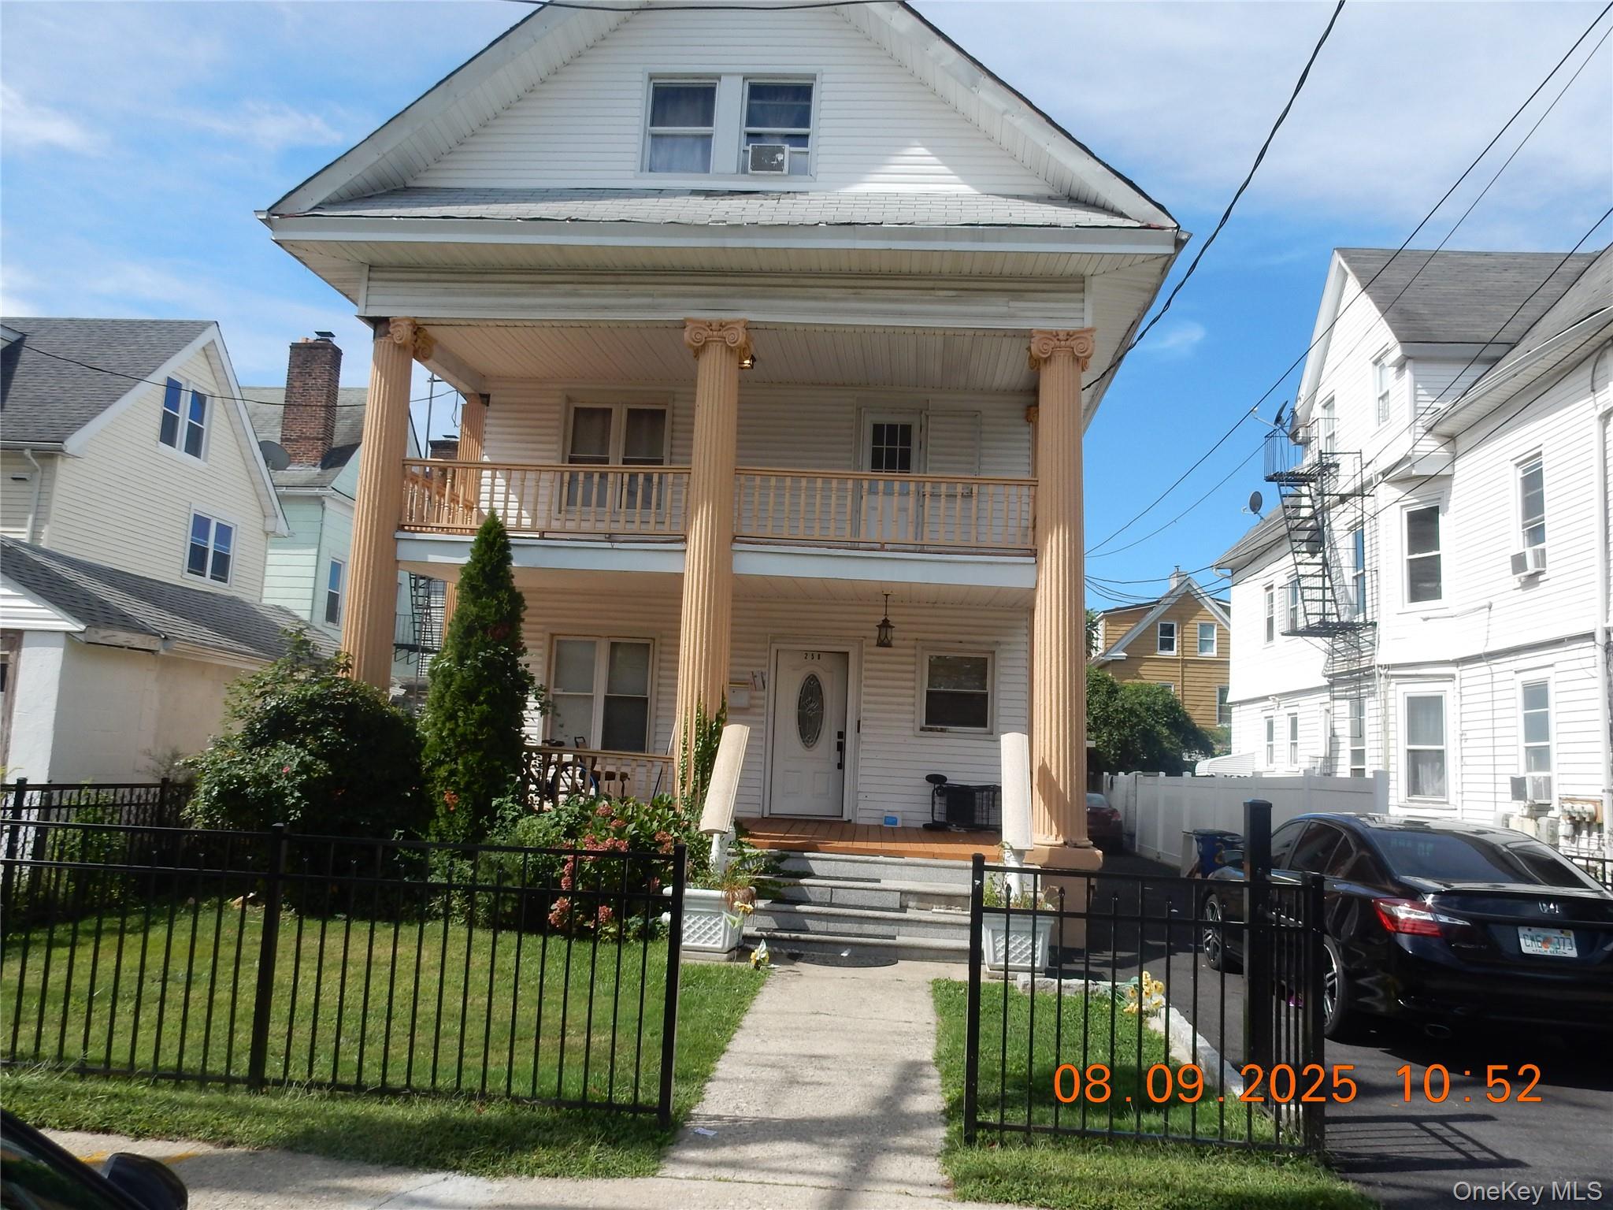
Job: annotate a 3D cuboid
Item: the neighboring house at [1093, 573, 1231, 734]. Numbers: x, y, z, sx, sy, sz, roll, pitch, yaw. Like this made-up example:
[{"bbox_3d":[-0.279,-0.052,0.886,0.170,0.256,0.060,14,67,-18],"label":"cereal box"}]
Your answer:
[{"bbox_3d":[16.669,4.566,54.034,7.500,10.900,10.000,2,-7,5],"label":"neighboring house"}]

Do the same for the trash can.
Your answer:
[{"bbox_3d":[5.993,3.728,16.644,0.650,1.050,0.760,2,-7,5],"label":"trash can"}]

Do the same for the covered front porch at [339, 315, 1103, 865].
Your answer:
[{"bbox_3d":[-0.845,-0.130,13.152,7.650,5.300,3.200,2,-7,5],"label":"covered front porch"}]

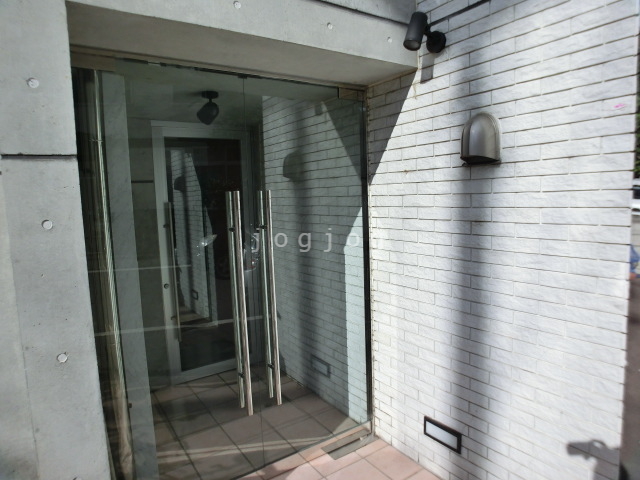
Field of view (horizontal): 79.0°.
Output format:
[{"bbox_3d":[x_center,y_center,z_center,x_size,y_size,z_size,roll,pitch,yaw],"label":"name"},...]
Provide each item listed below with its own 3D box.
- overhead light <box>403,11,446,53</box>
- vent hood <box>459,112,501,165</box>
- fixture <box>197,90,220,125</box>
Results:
[{"bbox_3d":[0.518,-1.036,1.946,0.226,0.179,0.110,-7,8,-35],"label":"overhead light"},{"bbox_3d":[0.738,-0.481,1.832,0.101,0.247,0.195,-7,8,-35],"label":"vent hood"},{"bbox_3d":[-0.730,-0.859,2.540,0.147,0.218,0.107,-4,6,-15],"label":"fixture"}]

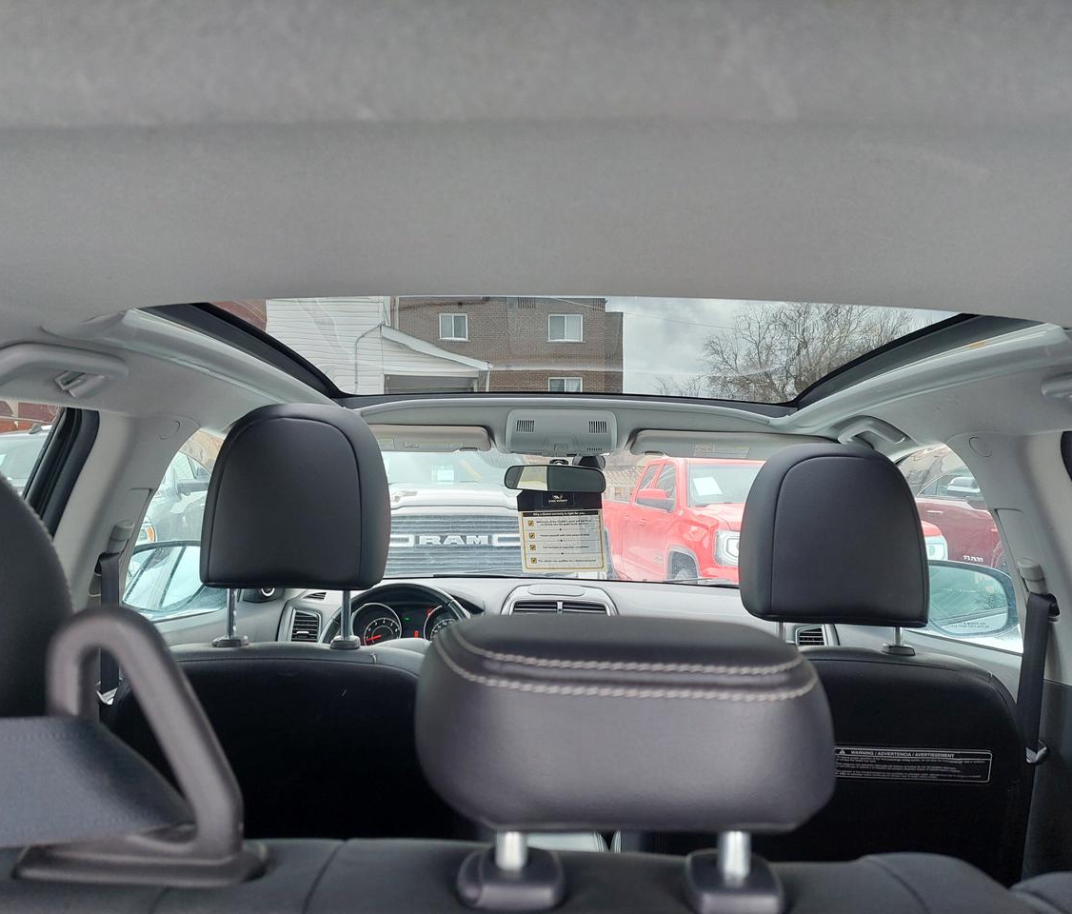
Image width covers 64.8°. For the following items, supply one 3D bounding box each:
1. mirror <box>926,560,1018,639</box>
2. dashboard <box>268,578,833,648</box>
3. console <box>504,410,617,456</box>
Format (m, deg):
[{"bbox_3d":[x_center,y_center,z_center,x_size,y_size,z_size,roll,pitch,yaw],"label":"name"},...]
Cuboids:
[{"bbox_3d":[0.929,0.317,1.880,0.250,0.170,0.130,1,-3,10],"label":"mirror"},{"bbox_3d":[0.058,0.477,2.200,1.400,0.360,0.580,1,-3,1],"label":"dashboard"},{"bbox_3d":[0.050,-0.050,1.740,0.235,0.090,0.210,1,-3,1],"label":"console"}]

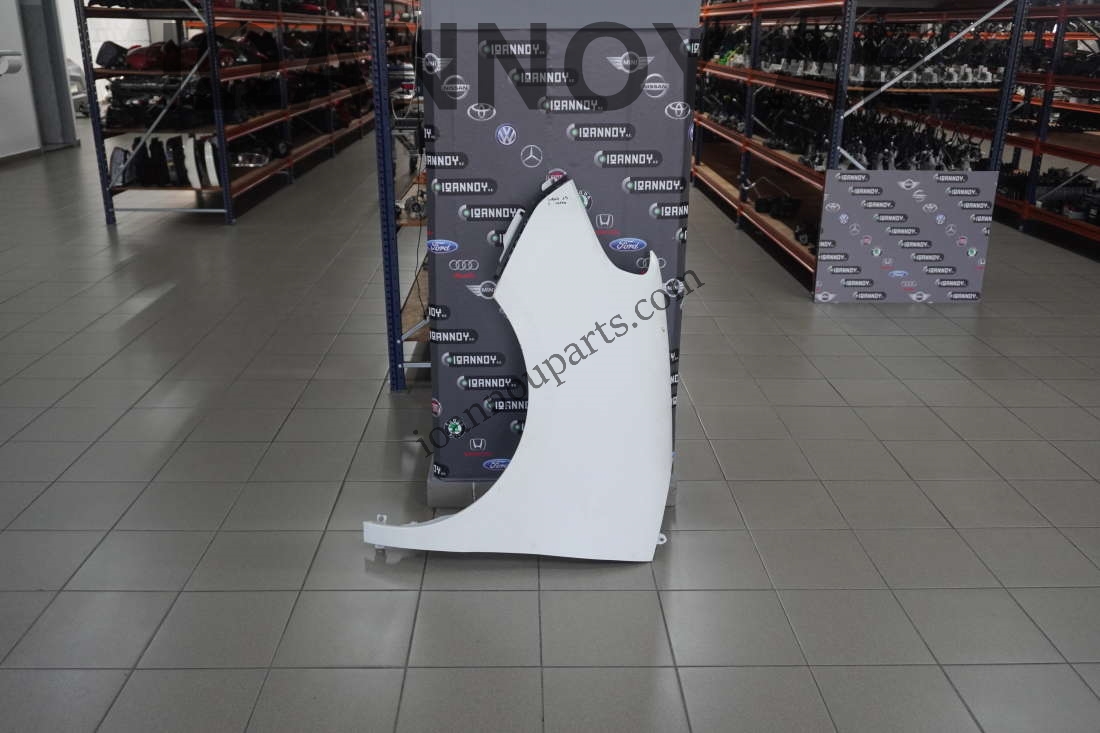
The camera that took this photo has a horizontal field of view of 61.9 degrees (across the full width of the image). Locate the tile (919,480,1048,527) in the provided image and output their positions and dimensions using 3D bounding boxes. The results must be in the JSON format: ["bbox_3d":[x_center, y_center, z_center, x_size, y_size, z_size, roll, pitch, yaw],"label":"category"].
[{"bbox_3d":[1.317,0.421,2.798,0.300,0.010,0.300,0,20,-2],"label":"tile"}]

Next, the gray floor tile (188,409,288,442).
[{"bbox_3d":[-1.106,0.210,3.293,0.300,0.010,0.300,0,20,-2],"label":"gray floor tile"}]

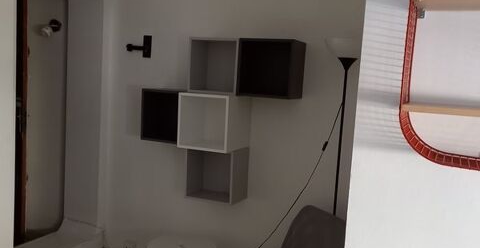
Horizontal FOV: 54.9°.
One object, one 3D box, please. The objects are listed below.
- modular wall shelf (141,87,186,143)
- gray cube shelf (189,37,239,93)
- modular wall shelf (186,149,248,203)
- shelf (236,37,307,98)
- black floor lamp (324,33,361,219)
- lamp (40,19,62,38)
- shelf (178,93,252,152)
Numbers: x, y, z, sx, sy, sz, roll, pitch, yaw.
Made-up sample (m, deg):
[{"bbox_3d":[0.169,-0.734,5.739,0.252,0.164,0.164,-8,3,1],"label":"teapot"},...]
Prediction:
[{"bbox_3d":[-0.459,-0.058,3.201,0.350,0.350,0.250,6,6,24],"label":"modular wall shelf"},{"bbox_3d":[-0.122,-0.375,3.025,0.350,0.350,0.250,6,6,24],"label":"gray cube shelf"},{"bbox_3d":[-0.157,0.321,3.096,0.350,0.350,0.250,6,6,24],"label":"modular wall shelf"},{"bbox_3d":[0.197,-0.344,2.884,0.350,0.350,0.250,6,6,24],"label":"shelf"},{"bbox_3d":[0.572,0.386,2.747,0.262,1.756,0.262,6,6,24],"label":"black floor lamp"},{"bbox_3d":[-1.555,-0.792,3.803,0.120,0.150,0.130,6,6,24],"label":"lamp"},{"bbox_3d":[-0.160,-0.023,3.015,0.350,0.350,0.350,6,6,24],"label":"shelf"}]

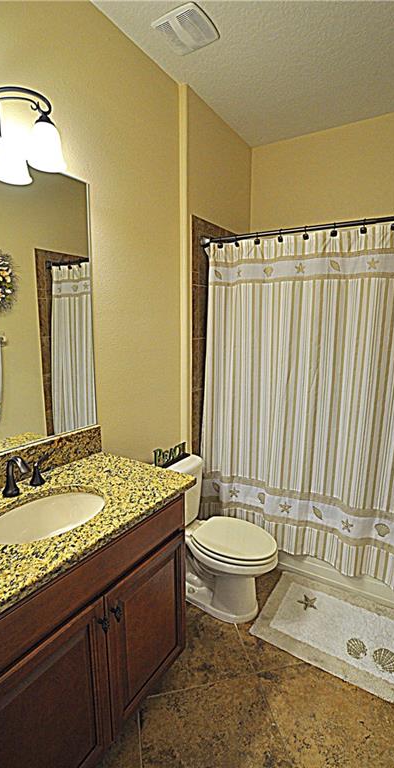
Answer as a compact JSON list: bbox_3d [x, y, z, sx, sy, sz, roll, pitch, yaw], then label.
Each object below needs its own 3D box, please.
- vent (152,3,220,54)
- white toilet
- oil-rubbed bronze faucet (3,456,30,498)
[{"bbox_3d":[-0.049,-1.598,1.564,0.240,0.035,0.231,6,10,33],"label":"vent"},{"bbox_3d":[0.064,0.803,1.791,0.730,0.730,0.420,6,10,33],"label":"white toilet"},{"bbox_3d":[-0.637,0.328,1.212,0.155,0.147,0.058,6,10,33],"label":"oil-rubbed bronze faucet"}]

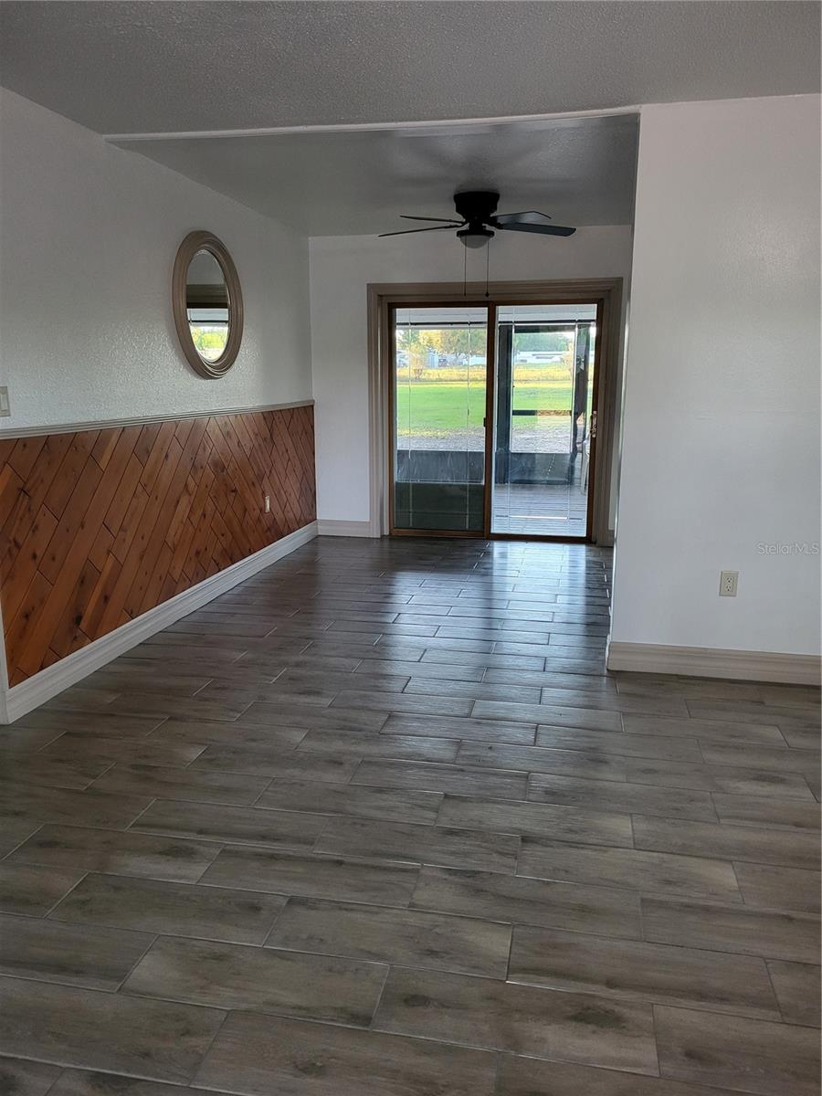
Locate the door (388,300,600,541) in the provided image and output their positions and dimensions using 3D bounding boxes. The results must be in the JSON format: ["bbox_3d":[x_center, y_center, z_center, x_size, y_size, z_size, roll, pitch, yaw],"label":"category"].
[{"bbox_3d":[0.656,-1.025,6.803,1.731,1.953,0.100,3,12,11],"label":"door"}]

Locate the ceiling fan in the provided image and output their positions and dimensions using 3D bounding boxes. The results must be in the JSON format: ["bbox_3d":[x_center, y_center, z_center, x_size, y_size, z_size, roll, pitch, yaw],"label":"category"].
[{"bbox_3d":[0.404,-2.034,5.141,1.340,0.315,1.320,3,12,11],"label":"ceiling fan"}]

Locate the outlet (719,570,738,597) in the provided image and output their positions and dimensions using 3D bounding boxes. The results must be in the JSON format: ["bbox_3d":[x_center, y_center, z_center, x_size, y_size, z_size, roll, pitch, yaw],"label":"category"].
[{"bbox_3d":[1.448,0.163,3.751,0.073,0.116,0.009,3,12,11],"label":"outlet"}]

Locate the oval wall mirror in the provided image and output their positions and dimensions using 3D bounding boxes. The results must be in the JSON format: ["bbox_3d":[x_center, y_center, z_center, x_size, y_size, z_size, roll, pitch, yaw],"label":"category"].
[{"bbox_3d":[-1.194,-1.432,4.915,0.050,0.840,0.860,3,12,11],"label":"oval wall mirror"}]

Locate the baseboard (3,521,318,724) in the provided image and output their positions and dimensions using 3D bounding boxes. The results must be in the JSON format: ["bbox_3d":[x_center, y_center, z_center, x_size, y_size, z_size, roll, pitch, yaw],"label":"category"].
[{"bbox_3d":[-1.222,0.231,5.234,0.022,0.145,4.024,3,12,11],"label":"baseboard"}]

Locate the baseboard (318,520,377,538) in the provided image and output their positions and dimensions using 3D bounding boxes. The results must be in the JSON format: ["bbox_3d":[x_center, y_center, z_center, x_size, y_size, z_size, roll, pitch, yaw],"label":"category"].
[{"bbox_3d":[-0.568,-0.166,7.117,0.500,0.140,0.021,3,12,11],"label":"baseboard"}]

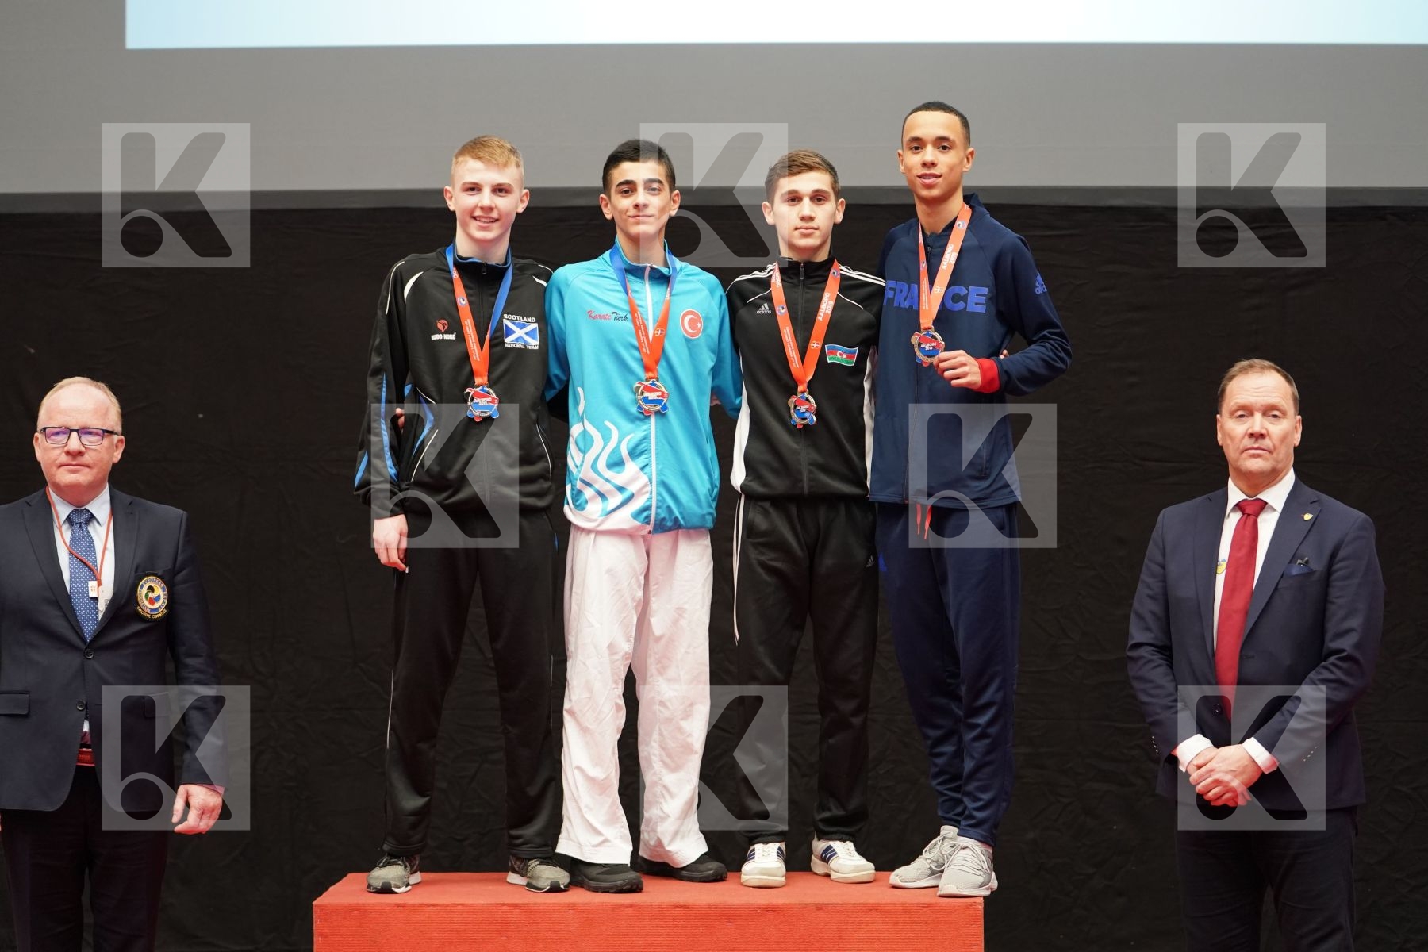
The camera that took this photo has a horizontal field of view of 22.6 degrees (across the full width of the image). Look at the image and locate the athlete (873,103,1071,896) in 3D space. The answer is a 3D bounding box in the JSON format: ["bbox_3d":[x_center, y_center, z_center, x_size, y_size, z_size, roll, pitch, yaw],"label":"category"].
[{"bbox_3d":[0.525,0.043,8.150,0.590,1.790,0.440,-1,-1,25],"label":"athlete"}]

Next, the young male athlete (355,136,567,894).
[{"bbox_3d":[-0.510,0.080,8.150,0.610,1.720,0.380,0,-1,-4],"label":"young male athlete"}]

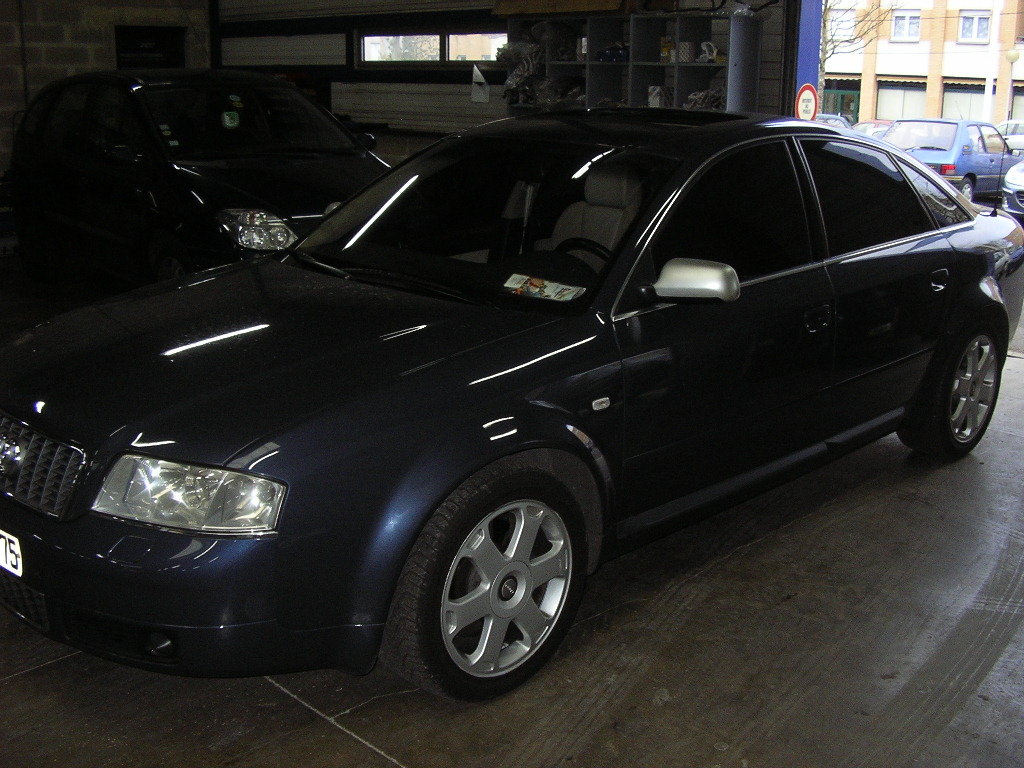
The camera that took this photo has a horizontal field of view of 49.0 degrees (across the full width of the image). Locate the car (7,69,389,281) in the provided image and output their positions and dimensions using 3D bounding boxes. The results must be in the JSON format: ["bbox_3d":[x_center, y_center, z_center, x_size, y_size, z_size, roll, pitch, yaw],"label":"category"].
[{"bbox_3d":[-2.330,-1.510,8.450,1.760,1.620,4.300,-12,19,-38],"label":"car"}]

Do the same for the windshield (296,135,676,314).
[{"bbox_3d":[-0.106,-0.571,3.722,1.360,0.160,0.730,15,55,43],"label":"windshield"}]

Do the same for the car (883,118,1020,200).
[{"bbox_3d":[7.360,-3.610,18.400,3.700,1.370,1.570,-14,20,-42],"label":"car"}]

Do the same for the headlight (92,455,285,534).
[{"bbox_3d":[-0.706,0.247,2.473,0.460,0.145,0.210,9,17,31],"label":"headlight"}]

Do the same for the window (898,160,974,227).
[{"bbox_3d":[1.680,-0.770,4.492,0.500,0.300,0.060,-14,-1,-43],"label":"window"}]

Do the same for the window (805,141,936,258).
[{"bbox_3d":[1.326,-0.714,4.155,0.820,0.410,0.060,-14,-1,-43],"label":"window"}]

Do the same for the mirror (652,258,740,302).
[{"bbox_3d":[0.516,-0.288,3.087,0.140,0.120,0.205,-14,21,-43],"label":"mirror"}]

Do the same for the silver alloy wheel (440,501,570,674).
[{"bbox_3d":[-0.057,0.502,2.892,0.460,0.460,0.180,-14,21,-43],"label":"silver alloy wheel"}]

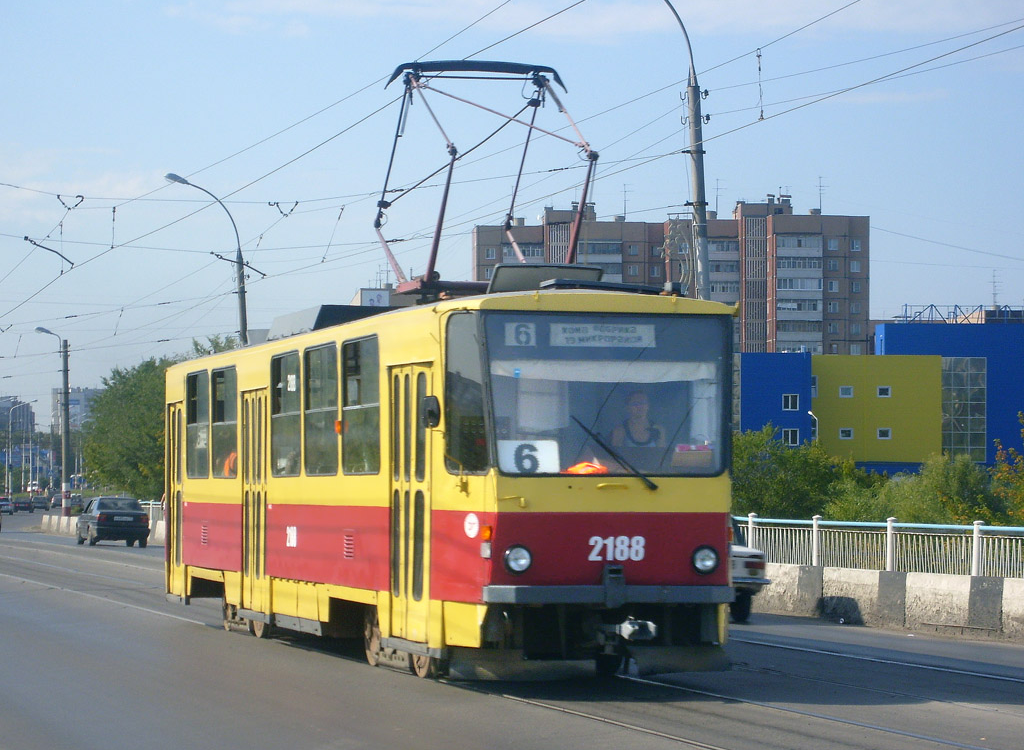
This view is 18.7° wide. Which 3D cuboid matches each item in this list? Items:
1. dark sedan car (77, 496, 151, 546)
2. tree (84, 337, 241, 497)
[{"bbox_3d":[-11.521,4.214,89.557,1.680,1.400,4.440,1,-2,-16],"label":"dark sedan car"},{"bbox_3d":[-15.753,2.817,139.834,7.400,9.200,7.400,0,-2,0],"label":"tree"}]

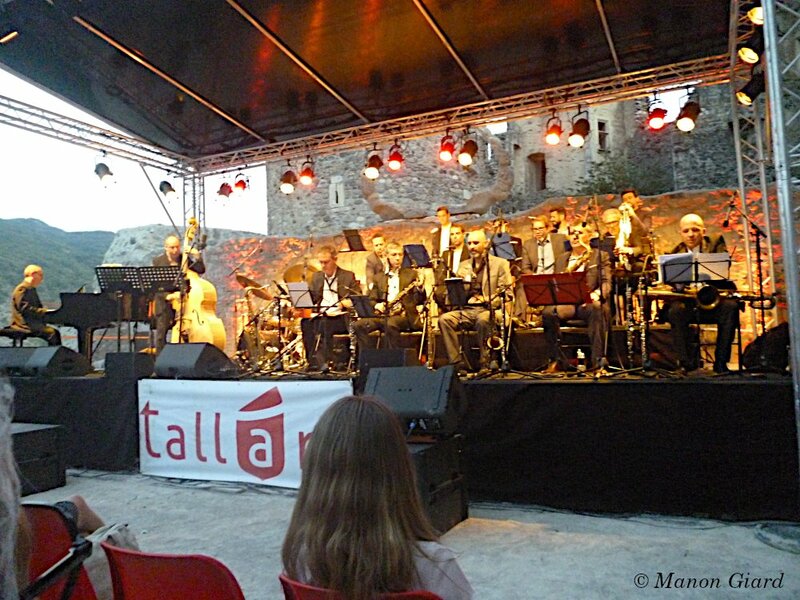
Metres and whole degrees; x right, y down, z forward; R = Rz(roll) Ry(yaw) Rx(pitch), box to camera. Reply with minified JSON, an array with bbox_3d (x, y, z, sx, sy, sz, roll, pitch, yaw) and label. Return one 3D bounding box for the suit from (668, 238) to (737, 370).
[{"bbox_3d":[2.563,0.038,5.500,0.560,1.100,0.680,-4,-4,24],"label":"suit"}]

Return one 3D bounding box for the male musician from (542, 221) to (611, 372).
[{"bbox_3d":[1.536,-0.039,5.600,0.580,1.280,0.760,-4,-3,21],"label":"male musician"}]

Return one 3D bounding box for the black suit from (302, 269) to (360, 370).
[{"bbox_3d":[-0.720,0.181,6.700,0.550,1.040,0.700,-4,-3,24],"label":"black suit"}]

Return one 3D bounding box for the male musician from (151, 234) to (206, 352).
[{"bbox_3d":[-2.721,0.043,7.950,0.640,1.720,0.460,-1,-3,-18],"label":"male musician"}]

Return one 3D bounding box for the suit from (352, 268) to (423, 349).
[{"bbox_3d":[-0.106,0.177,6.550,0.580,1.000,0.700,-4,-3,29],"label":"suit"}]

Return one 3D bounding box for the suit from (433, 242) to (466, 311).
[{"bbox_3d":[0.597,-0.242,7.650,0.480,0.880,0.480,-3,-3,14],"label":"suit"}]

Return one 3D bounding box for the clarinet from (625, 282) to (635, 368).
[{"bbox_3d":[2.039,0.227,5.750,0.080,0.760,0.080,-3,-3,20],"label":"clarinet"}]

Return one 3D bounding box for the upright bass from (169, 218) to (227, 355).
[{"bbox_3d":[-2.613,-0.097,8.350,0.670,1.860,0.480,-4,-8,28],"label":"upright bass"}]

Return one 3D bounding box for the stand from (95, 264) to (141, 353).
[{"bbox_3d":[-3.263,0.214,7.500,0.520,1.180,0.450,-3,-3,7],"label":"stand"}]

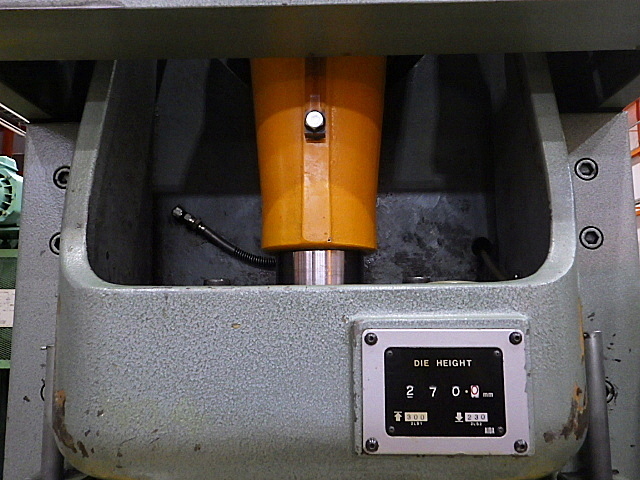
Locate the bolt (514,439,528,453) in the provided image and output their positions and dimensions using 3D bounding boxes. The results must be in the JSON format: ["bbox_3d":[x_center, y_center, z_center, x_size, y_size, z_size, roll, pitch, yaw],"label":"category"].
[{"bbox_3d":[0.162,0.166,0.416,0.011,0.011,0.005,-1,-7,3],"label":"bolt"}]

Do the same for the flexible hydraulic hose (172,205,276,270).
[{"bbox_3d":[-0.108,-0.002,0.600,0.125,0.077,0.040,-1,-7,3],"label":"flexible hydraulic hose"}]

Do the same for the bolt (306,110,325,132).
[{"bbox_3d":[-0.005,-0.119,0.520,0.019,0.020,0.010,-1,-7,3],"label":"bolt"}]

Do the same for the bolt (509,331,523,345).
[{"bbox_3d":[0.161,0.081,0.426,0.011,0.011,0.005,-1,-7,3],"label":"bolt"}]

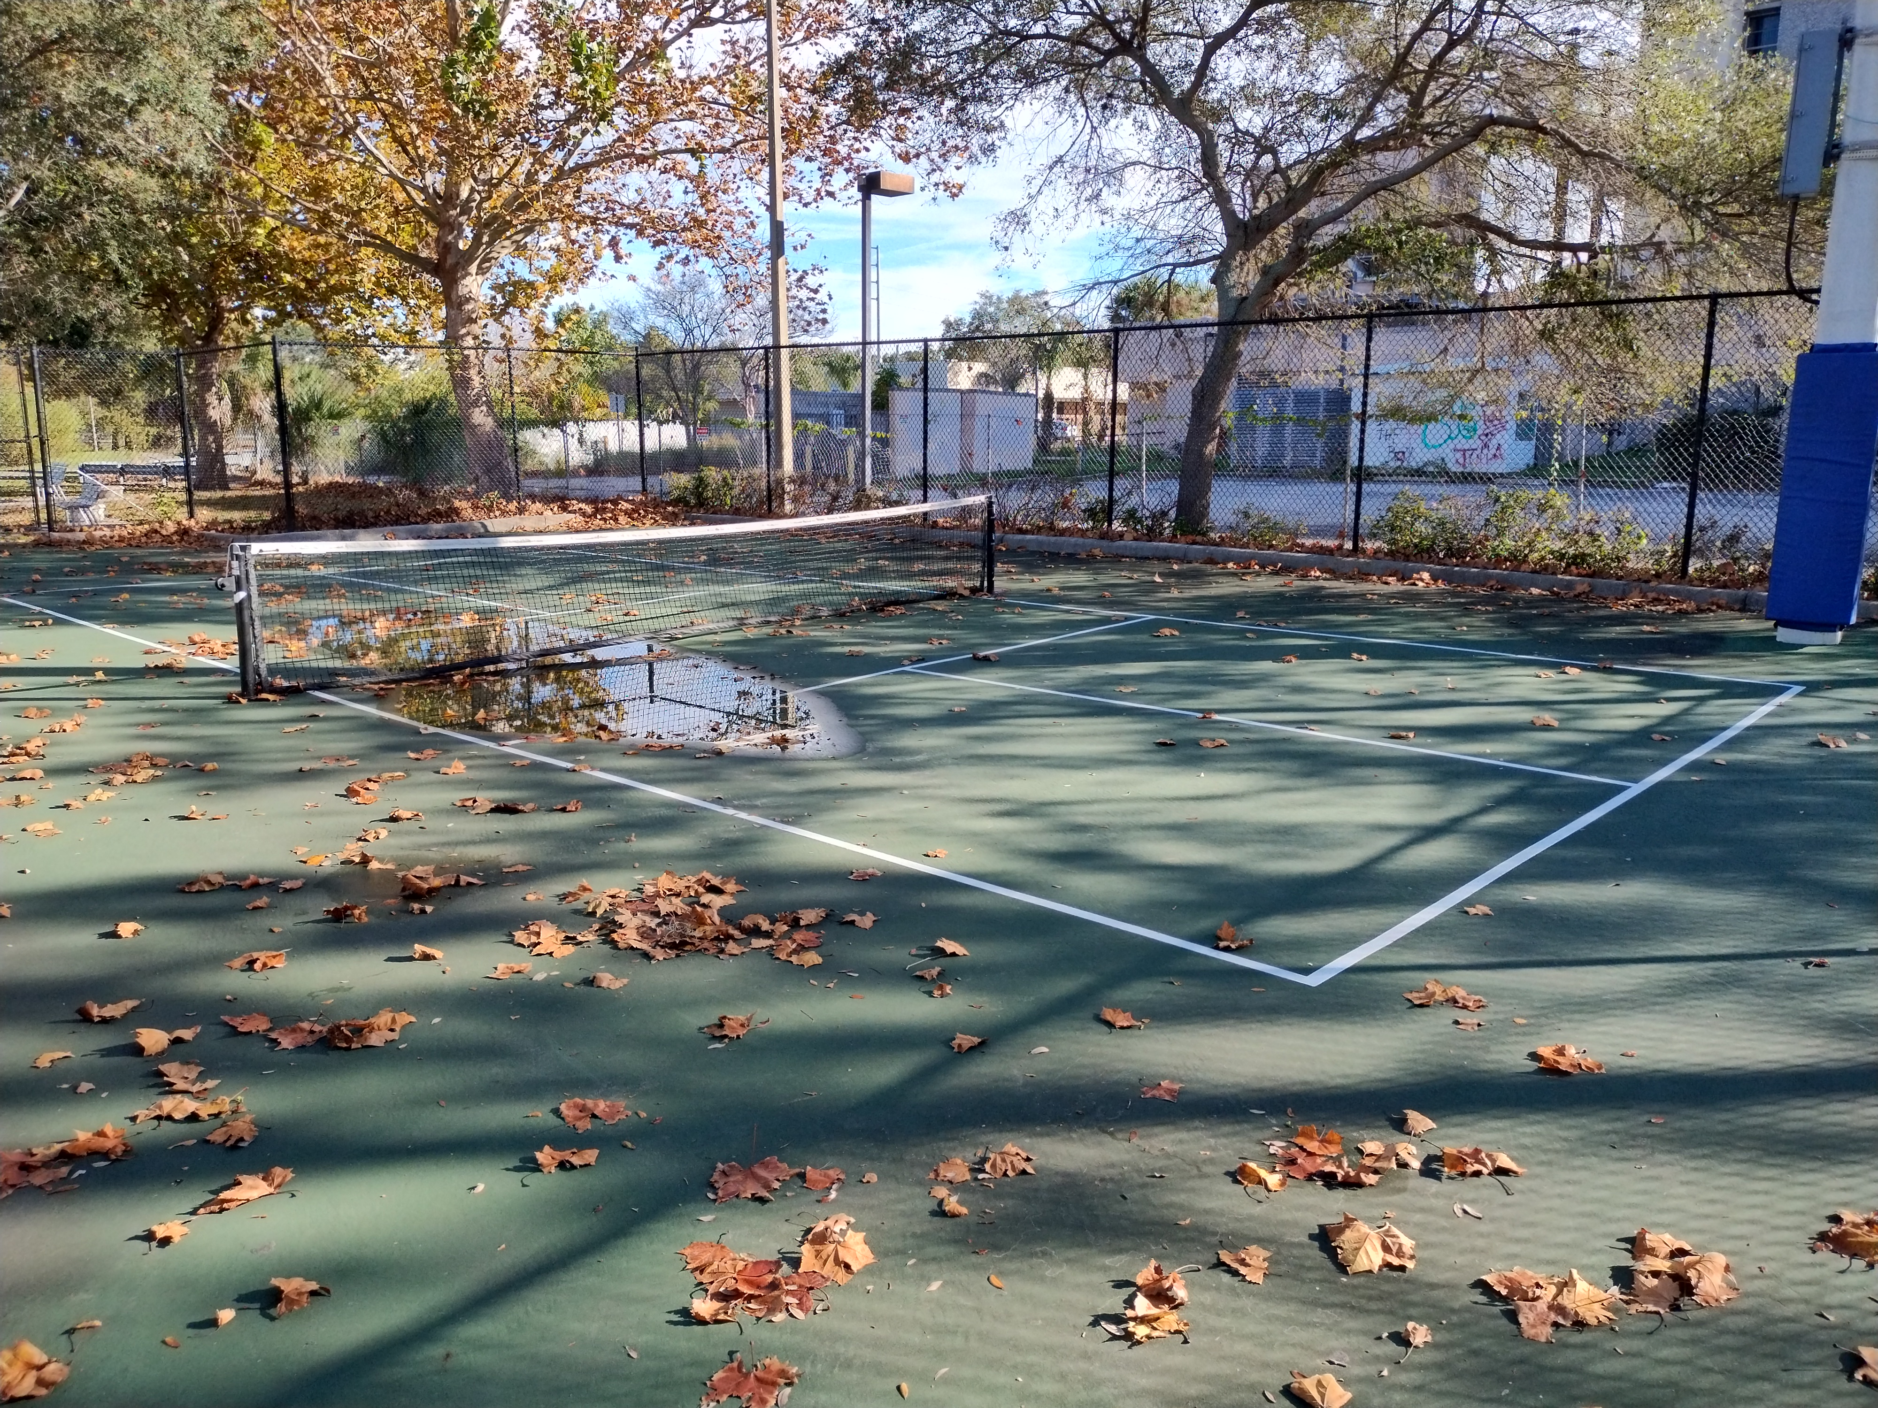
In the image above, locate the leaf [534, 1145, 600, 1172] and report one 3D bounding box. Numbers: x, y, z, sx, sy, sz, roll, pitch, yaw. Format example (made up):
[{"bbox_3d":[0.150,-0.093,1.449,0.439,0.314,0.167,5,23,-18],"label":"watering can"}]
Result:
[{"bbox_3d":[-0.780,0.949,2.835,0.131,0.030,0.069,0,11,0],"label":"leaf"}]

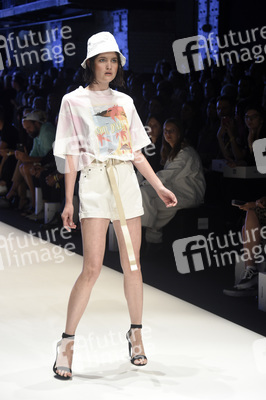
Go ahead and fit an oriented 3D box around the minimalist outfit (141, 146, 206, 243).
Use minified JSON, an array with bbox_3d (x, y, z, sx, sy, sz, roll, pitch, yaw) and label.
[{"bbox_3d":[0.360,-0.055,9.900,0.660,0.880,0.500,-3,7,-24],"label":"minimalist outfit"}]

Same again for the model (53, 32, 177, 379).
[{"bbox_3d":[-0.100,0.035,5.800,0.620,1.820,0.480,-2,7,-20],"label":"model"}]

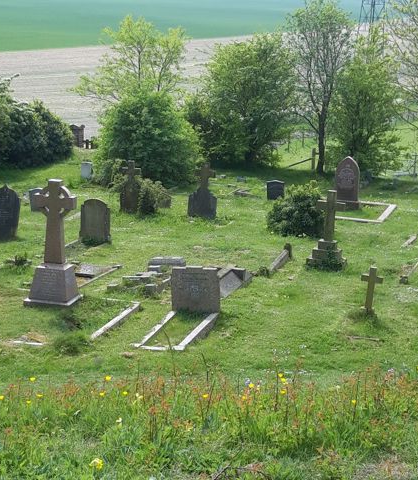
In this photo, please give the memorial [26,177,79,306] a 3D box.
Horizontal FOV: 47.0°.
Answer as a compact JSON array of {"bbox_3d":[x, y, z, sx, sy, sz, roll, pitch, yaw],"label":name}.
[{"bbox_3d":[-2.597,0.067,8.030,0.830,2.070,0.460,10,16,17],"label":"memorial"}]

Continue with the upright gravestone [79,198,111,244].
[{"bbox_3d":[-2.974,-0.495,12.552,0.772,1.112,0.165,7,17,19],"label":"upright gravestone"}]

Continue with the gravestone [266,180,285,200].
[{"bbox_3d":[2.265,-1.644,16.050,0.540,0.640,0.120,5,14,15],"label":"gravestone"}]

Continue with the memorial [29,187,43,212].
[{"bbox_3d":[-5.125,-1.229,14.841,0.680,0.720,0.120,5,14,14],"label":"memorial"}]

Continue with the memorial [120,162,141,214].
[{"bbox_3d":[-2.345,-1.581,14.447,0.630,1.560,0.200,5,14,12],"label":"memorial"}]

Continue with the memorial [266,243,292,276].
[{"bbox_3d":[1.663,0.413,11.100,0.227,0.371,1.133,9,18,24],"label":"memorial"}]

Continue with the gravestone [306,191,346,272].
[{"bbox_3d":[2.748,-0.256,11.017,0.845,1.751,0.742,5,16,13],"label":"gravestone"}]

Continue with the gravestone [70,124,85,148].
[{"bbox_3d":[-7.671,-6.029,28.000,0.850,1.450,0.300,5,14,12],"label":"gravestone"}]

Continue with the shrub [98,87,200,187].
[{"bbox_3d":[-2.781,-4.900,22.660,4.223,4.017,4.017,1,16,0],"label":"shrub"}]

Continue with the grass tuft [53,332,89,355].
[{"bbox_3d":[-1.887,1.363,6.571,0.460,0.220,0.380,1,15,0],"label":"grass tuft"}]

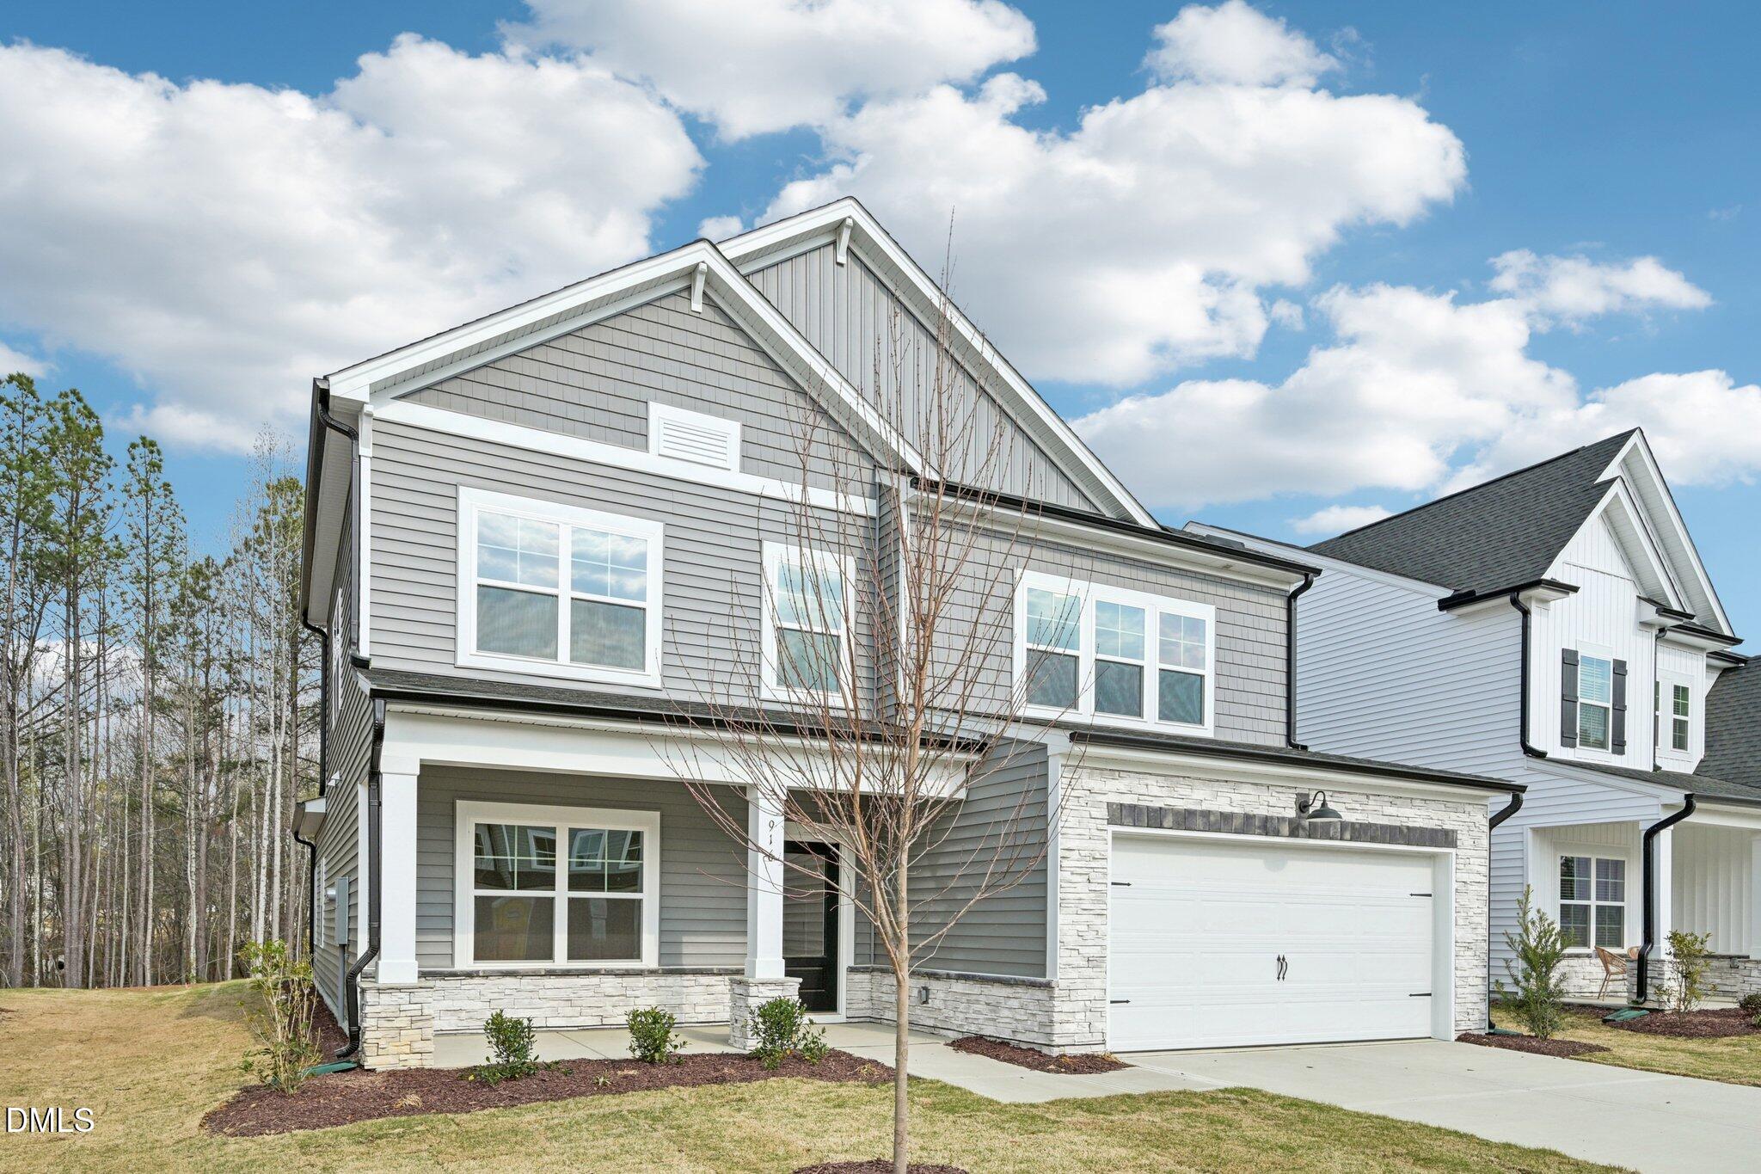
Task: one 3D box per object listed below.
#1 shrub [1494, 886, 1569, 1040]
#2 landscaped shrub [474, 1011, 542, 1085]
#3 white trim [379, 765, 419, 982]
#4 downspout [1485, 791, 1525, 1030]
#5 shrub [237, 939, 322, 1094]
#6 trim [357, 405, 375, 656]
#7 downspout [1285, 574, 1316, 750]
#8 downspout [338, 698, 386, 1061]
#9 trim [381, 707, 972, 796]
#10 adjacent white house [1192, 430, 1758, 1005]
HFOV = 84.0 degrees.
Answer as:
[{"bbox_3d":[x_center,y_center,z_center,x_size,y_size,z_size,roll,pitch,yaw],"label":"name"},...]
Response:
[{"bbox_3d":[7.986,4.606,11.993,0.820,1.800,0.820,6,-11,-28],"label":"shrub"},{"bbox_3d":[-2.927,3.608,7.667,0.500,0.560,0.500,6,-11,-28],"label":"landscaped shrub"},{"bbox_3d":[-4.069,2.454,8.266,0.310,1.780,0.310,6,-11,-28],"label":"white trim"},{"bbox_3d":[7.747,4.008,12.121,0.360,2.970,0.360,6,-11,-28],"label":"downspout"},{"bbox_3d":[-4.422,3.159,7.196,0.600,1.080,0.600,6,-11,-28],"label":"shrub"},{"bbox_3d":[-4.979,-0.546,9.466,0.150,2.400,0.140,6,-11,-28],"label":"trim"},{"bbox_3d":[5.915,1.048,13.792,0.320,2.450,0.340,6,-11,-28],"label":"downspout"},{"bbox_3d":[-4.263,2.385,8.052,0.360,2.960,0.360,6,-11,-28],"label":"downspout"},{"bbox_3d":[-1.633,1.596,9.291,5.800,0.500,0.300,6,-11,-28],"label":"trim"},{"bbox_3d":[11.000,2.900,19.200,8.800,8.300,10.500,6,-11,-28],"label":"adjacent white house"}]

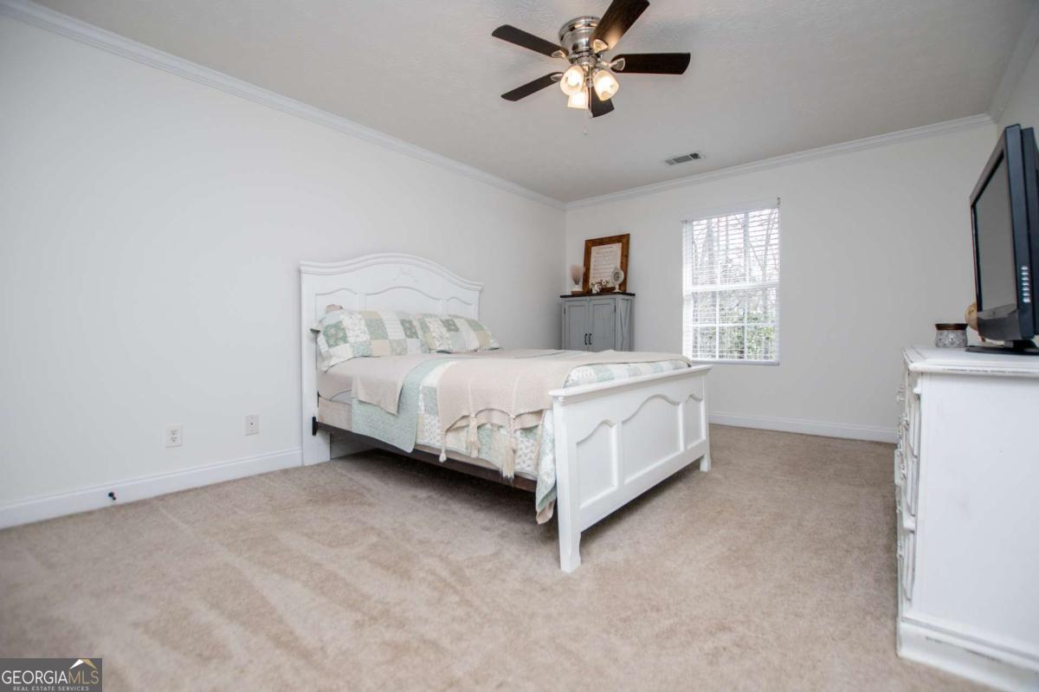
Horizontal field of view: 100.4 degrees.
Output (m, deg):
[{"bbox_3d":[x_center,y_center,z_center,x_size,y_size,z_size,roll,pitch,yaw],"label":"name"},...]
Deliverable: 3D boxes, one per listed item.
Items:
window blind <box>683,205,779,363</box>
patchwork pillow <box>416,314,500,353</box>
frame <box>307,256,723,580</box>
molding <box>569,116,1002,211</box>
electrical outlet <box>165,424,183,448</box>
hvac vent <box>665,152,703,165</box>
[{"bbox_3d":[2.020,-0.586,4.197,0.868,1.500,0.060,1,2,37],"label":"window blind"},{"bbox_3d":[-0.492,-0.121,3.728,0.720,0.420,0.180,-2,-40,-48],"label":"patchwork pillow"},{"bbox_3d":[-0.131,0.043,2.876,2.197,1.553,1.709,1,2,42],"label":"frame"},{"bbox_3d":[1.984,-1.659,4.174,3.602,0.085,0.070,1,2,37],"label":"molding"},{"bbox_3d":[-1.982,0.512,2.486,0.010,0.122,0.075,1,2,42],"label":"electrical outlet"},{"bbox_3d":[1.484,-1.677,3.906,0.310,0.020,0.150,1,2,37],"label":"hvac vent"}]

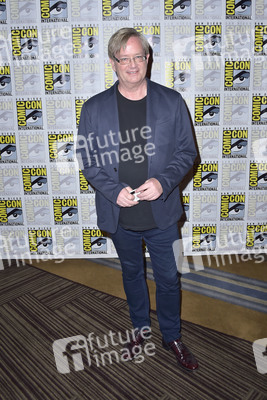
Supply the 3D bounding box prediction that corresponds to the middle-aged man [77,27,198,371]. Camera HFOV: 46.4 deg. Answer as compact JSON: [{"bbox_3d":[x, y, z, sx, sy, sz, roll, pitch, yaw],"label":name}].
[{"bbox_3d":[0.034,0.034,1.691,0.640,1.800,0.420,-1,10,3],"label":"middle-aged man"}]

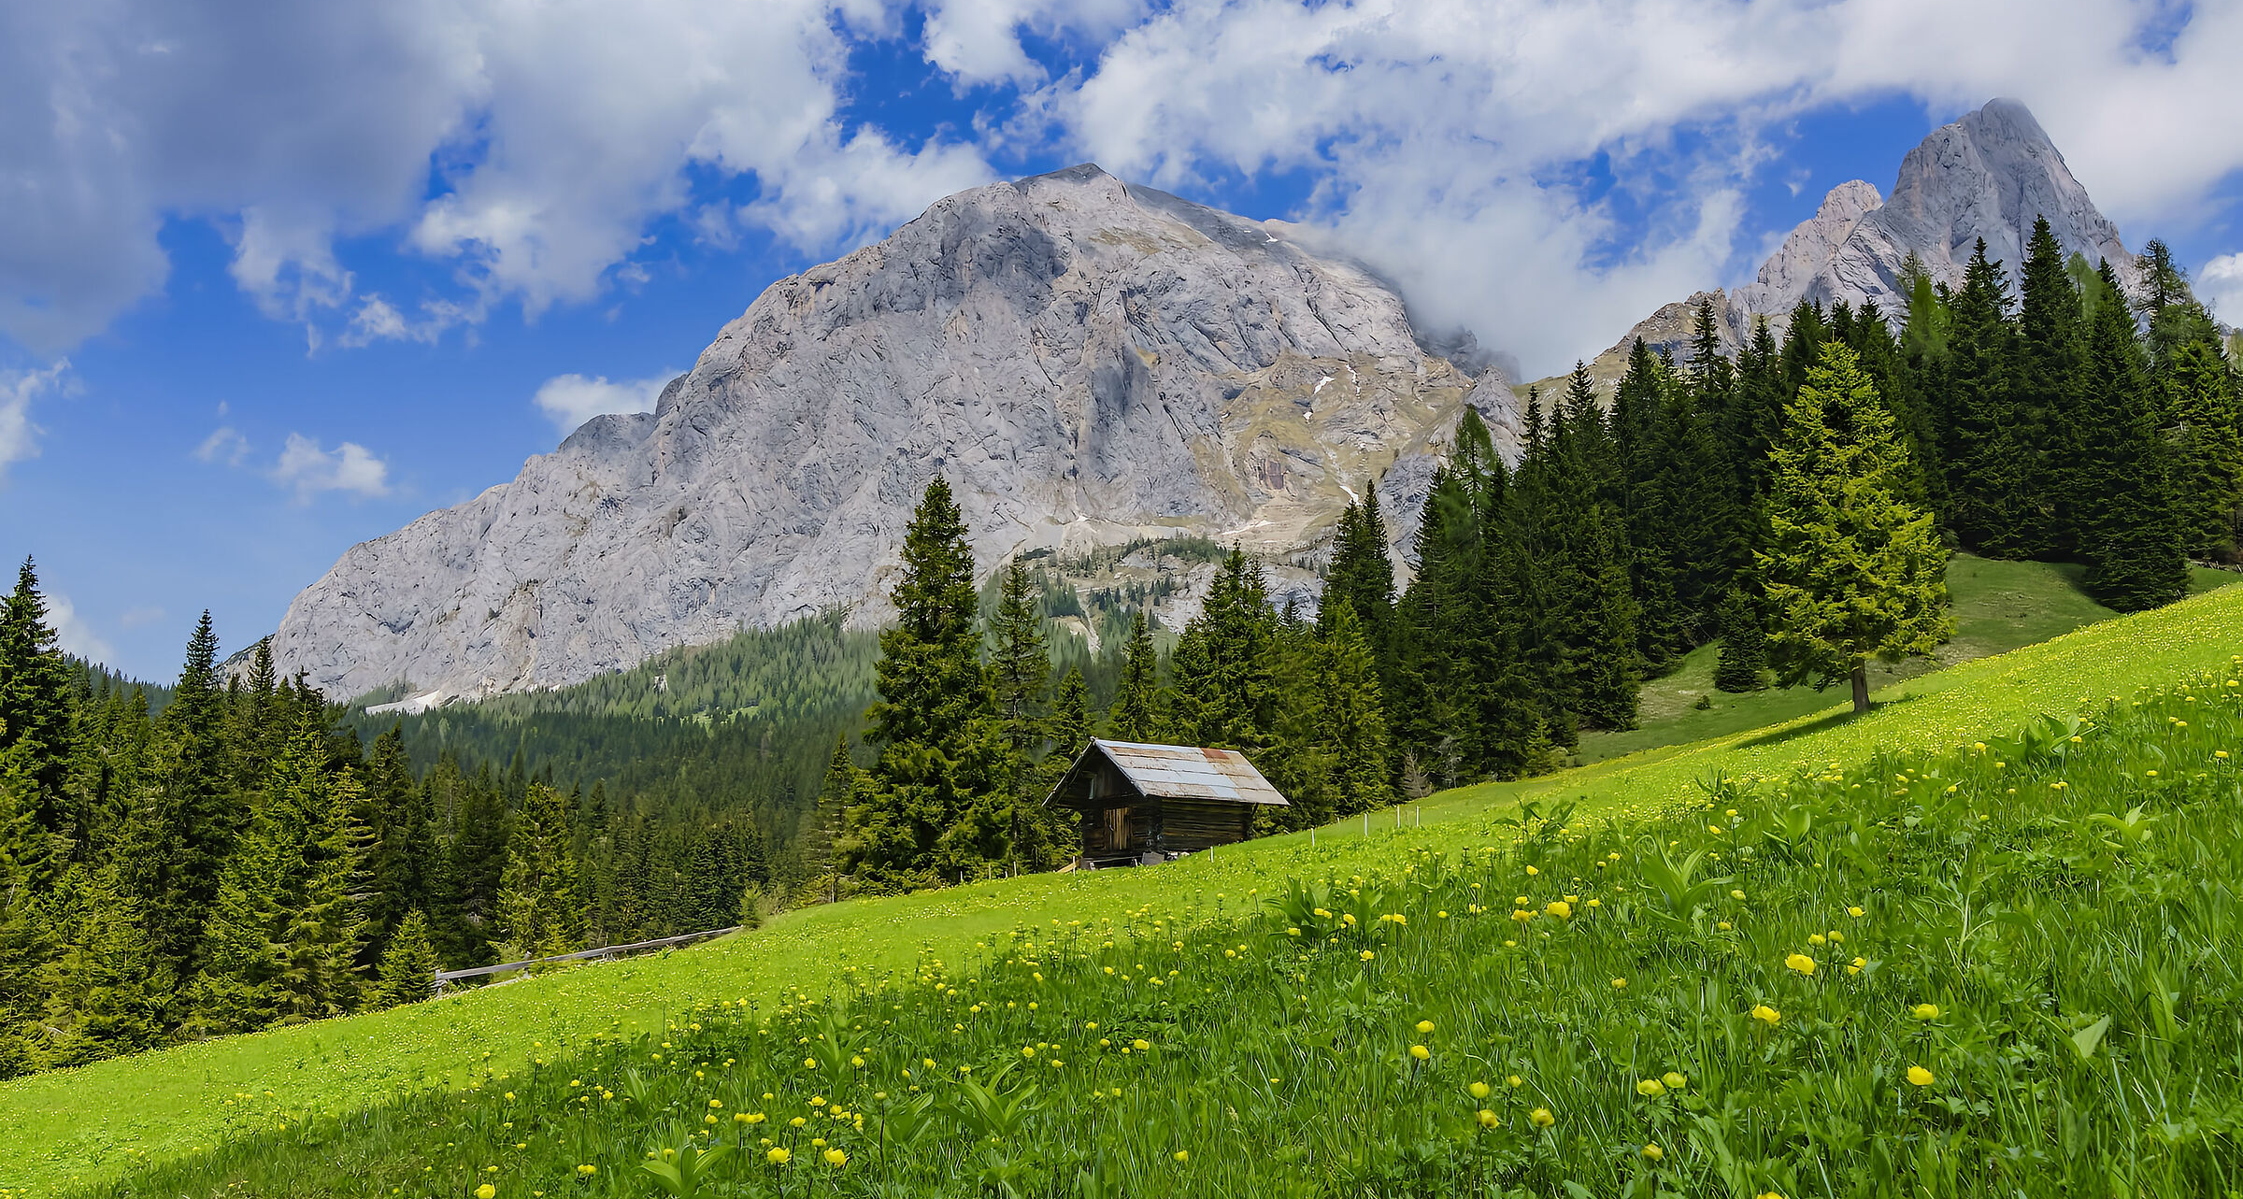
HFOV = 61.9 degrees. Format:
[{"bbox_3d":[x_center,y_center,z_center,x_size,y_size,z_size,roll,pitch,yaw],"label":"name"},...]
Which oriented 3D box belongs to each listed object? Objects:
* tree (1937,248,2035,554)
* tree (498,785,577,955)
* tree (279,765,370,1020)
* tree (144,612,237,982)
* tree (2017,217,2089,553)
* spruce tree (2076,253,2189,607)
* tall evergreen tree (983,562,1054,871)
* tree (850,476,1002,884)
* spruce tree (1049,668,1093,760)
[{"bbox_3d":[50.830,-12.099,110.000,5.670,19.090,5.670,0,-10,0],"label":"tree"},{"bbox_3d":[-28.758,13.374,92.000,3.970,8.880,3.970,0,-10,0],"label":"tree"},{"bbox_3d":[-34.118,12.535,80.000,3.970,10.890,3.970,0,-10,0],"label":"tree"},{"bbox_3d":[-35.640,7.695,72.201,3.790,14.560,3.790,0,-9,0],"label":"tree"},{"bbox_3d":[47.032,-10.892,94.465,4.250,17.760,4.250,0,-9,0],"label":"tree"},{"bbox_3d":[45.087,-7.514,84.329,5.060,16.110,5.060,0,-9,0],"label":"spruce tree"},{"bbox_3d":[-4.042,4.343,70.000,2.760,12.110,2.760,0,-9,0],"label":"tall evergreen tree"},{"bbox_3d":[-6.407,2.669,64.169,5.170,14.170,5.170,0,-9,0],"label":"tree"},{"bbox_3d":[-2.165,7.171,84.000,2.520,8.190,2.520,0,-10,0],"label":"spruce tree"}]

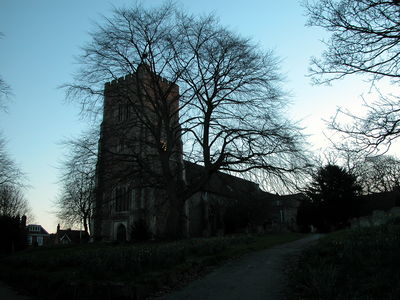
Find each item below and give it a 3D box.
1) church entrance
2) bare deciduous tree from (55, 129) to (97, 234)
[{"bbox_3d":[-9.994,10.670,52.388,1.800,2.310,0.500,-9,-16,34],"label":"church entrance"},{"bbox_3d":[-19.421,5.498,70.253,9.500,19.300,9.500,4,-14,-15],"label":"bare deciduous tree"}]

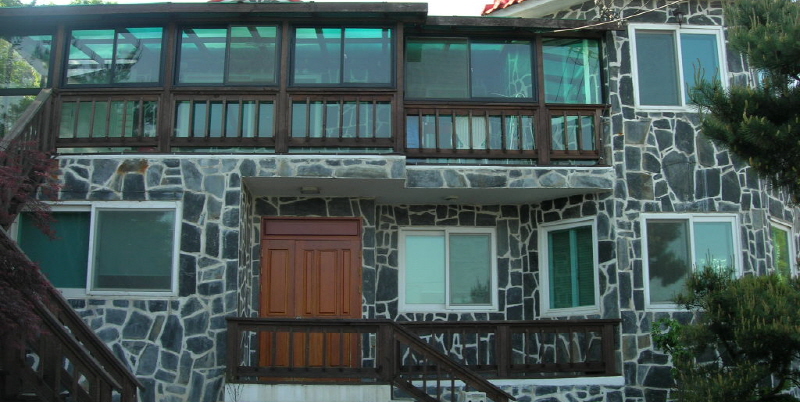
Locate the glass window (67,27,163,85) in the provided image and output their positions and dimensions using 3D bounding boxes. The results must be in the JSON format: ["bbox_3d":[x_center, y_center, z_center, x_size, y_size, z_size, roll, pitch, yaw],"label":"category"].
[{"bbox_3d":[-3.972,-1.991,12.257,1.317,0.857,0.100,0,-11,-1],"label":"glass window"}]

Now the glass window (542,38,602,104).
[{"bbox_3d":[2.619,-1.964,13.317,0.912,1.047,0.120,0,-12,-1],"label":"glass window"}]

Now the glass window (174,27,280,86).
[{"bbox_3d":[-2.495,-2.096,12.743,1.465,0.913,0.120,0,-12,-1],"label":"glass window"}]

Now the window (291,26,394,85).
[{"bbox_3d":[-0.831,-2.090,12.771,1.443,0.907,0.120,0,-12,-1],"label":"window"}]

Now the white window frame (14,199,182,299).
[{"bbox_3d":[-3.992,0.636,11.675,2.160,1.239,0.150,0,-11,-1],"label":"white window frame"}]

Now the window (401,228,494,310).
[{"bbox_3d":[0.704,1.024,13.037,1.471,1.252,0.150,0,-11,-1],"label":"window"}]

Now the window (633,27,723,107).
[{"bbox_3d":[4.234,-2.028,13.319,1.439,1.360,0.140,0,-12,-1],"label":"window"}]

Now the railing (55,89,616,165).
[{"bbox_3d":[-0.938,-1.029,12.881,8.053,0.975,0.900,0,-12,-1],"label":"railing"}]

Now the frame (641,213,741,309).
[{"bbox_3d":[4.206,0.868,12.703,1.393,1.403,0.140,0,-12,-1],"label":"frame"}]

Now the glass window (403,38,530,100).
[{"bbox_3d":[0.992,-1.897,12.715,1.856,0.940,0.100,0,-11,-1],"label":"glass window"}]

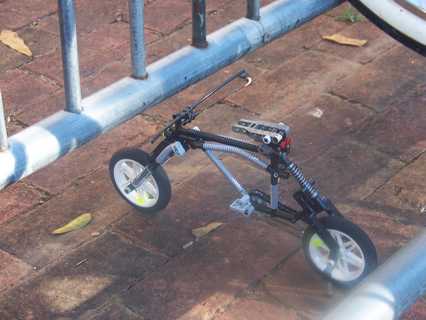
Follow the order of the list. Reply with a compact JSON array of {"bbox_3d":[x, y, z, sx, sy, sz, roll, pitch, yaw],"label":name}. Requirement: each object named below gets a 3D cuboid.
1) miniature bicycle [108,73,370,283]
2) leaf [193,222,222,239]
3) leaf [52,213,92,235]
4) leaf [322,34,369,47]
[{"bbox_3d":[0.021,0.021,1.235,0.337,0.172,0.158,19,41,30],"label":"miniature bicycle"},{"bbox_3d":[-0.005,0.075,1.304,0.038,0.008,0.014,-21,37,-28],"label":"leaf"},{"bbox_3d":[-0.154,0.072,1.319,0.015,0.009,0.051,23,39,34],"label":"leaf"},{"bbox_3d":[0.187,-0.172,1.693,0.063,0.008,0.023,17,37,28],"label":"leaf"}]

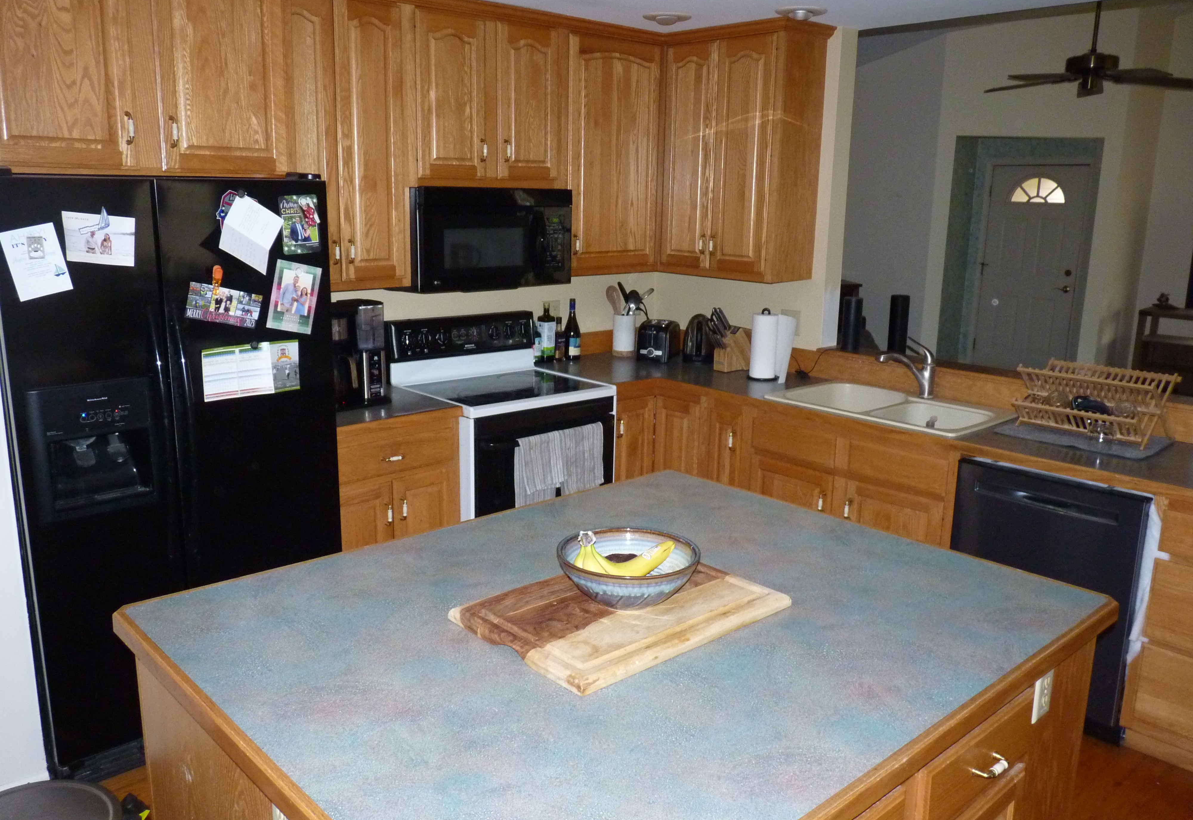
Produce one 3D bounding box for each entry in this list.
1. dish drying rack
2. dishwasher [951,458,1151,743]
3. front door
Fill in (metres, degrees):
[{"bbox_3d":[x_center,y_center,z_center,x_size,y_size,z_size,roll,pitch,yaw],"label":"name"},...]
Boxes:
[{"bbox_3d":[1.748,-0.028,3.300,0.365,0.225,0.465,-10,17,-41],"label":"dish drying rack"},{"bbox_3d":[1.687,0.589,3.320,0.605,0.850,0.610,-10,17,-41],"label":"dishwasher"},{"bbox_3d":[4.150,-1.282,8.915,0.050,2.048,0.901,-10,17,-41],"label":"front door"}]

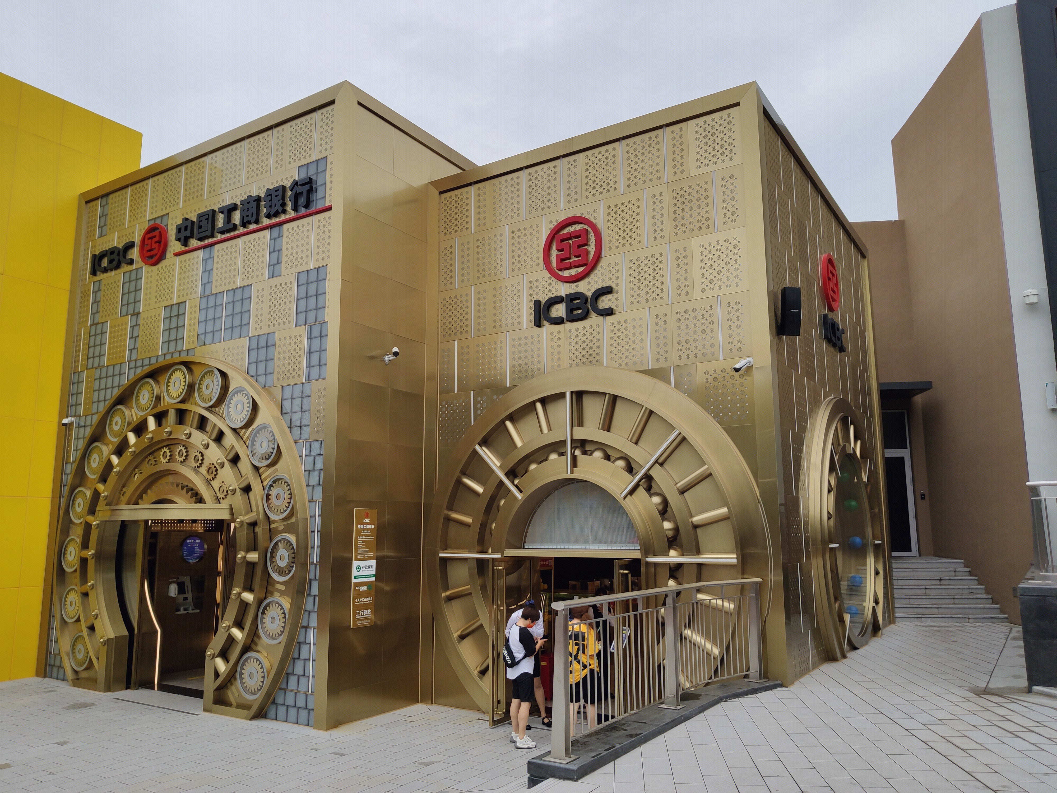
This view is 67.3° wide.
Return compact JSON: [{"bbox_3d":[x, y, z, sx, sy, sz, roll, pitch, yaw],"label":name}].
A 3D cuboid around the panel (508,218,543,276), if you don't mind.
[{"bbox_3d":[-0.045,-2.135,11.277,0.583,0.784,0.060,-6,-11,32],"label":"panel"}]

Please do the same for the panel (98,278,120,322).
[{"bbox_3d":[-7.449,-1.745,14.179,0.627,0.803,0.040,-6,-11,33],"label":"panel"}]

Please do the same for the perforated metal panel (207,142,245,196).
[{"bbox_3d":[-4.779,-3.576,12.582,0.936,0.750,0.050,-6,-10,33],"label":"perforated metal panel"}]

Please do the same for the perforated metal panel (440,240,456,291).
[{"bbox_3d":[-1.224,-2.016,12.160,0.307,0.786,0.050,-6,-11,32],"label":"perforated metal panel"}]

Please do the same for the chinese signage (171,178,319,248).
[{"bbox_3d":[-4.374,-2.763,12.070,3.218,0.467,0.090,-6,-10,33],"label":"chinese signage"}]

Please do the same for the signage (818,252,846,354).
[{"bbox_3d":[4.626,-1.443,12.130,0.090,1.458,1.234,-6,-10,33],"label":"signage"}]

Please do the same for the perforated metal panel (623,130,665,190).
[{"bbox_3d":[1.530,-3.109,10.511,0.607,0.778,0.040,-6,-11,33],"label":"perforated metal panel"}]

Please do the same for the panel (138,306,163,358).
[{"bbox_3d":[-6.264,-1.035,13.197,0.635,0.780,0.050,-6,-10,33],"label":"panel"}]

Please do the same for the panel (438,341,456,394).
[{"bbox_3d":[-1.201,-0.443,11.891,0.296,0.786,0.050,-6,-11,32],"label":"panel"}]

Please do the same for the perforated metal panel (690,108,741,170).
[{"bbox_3d":[2.410,-3.262,10.228,0.700,0.757,0.052,-6,-10,33],"label":"perforated metal panel"}]

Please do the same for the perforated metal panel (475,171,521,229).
[{"bbox_3d":[-0.475,-3.024,12.308,0.932,0.809,0.040,-6,-11,33],"label":"perforated metal panel"}]

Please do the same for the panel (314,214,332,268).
[{"bbox_3d":[-2.922,-2.231,11.335,0.353,0.788,0.052,-6,-10,33],"label":"panel"}]

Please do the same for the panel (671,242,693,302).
[{"bbox_3d":[1.941,-1.577,9.996,0.308,0.800,0.040,-6,-11,33],"label":"panel"}]

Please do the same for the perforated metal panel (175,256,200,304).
[{"bbox_3d":[-5.553,-1.952,13.025,0.629,0.788,0.052,-6,-10,33],"label":"perforated metal panel"}]

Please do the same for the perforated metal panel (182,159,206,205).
[{"bbox_3d":[-5.389,-3.451,12.801,0.588,0.727,0.060,-6,-11,32],"label":"perforated metal panel"}]

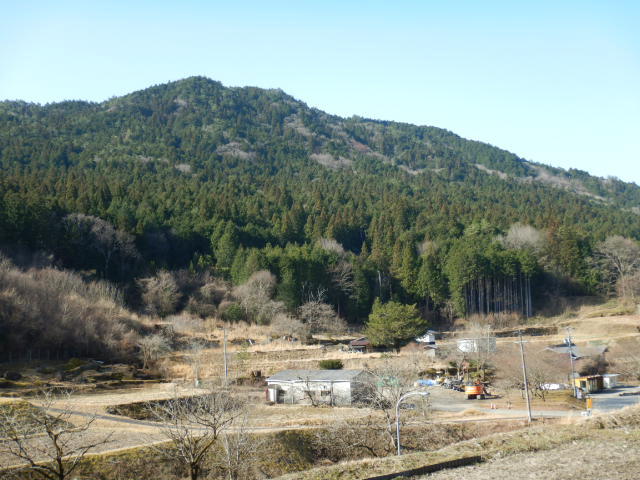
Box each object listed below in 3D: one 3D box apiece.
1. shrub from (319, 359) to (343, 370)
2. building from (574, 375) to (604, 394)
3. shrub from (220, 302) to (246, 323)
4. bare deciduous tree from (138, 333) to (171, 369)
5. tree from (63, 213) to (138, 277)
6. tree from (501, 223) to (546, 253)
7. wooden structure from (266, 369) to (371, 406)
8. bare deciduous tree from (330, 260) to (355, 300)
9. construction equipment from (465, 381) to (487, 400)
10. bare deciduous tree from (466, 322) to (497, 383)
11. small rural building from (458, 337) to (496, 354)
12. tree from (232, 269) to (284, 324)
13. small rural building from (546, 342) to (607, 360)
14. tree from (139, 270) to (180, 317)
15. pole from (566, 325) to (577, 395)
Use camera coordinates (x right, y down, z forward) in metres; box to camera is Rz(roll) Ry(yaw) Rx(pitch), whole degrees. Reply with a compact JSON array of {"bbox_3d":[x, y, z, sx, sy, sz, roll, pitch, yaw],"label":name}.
[{"bbox_3d":[1.720,20.420,145.000,3.800,2.050,3.100,-2,-5,0],"label":"shrub"},{"bbox_3d":[45.549,24.507,150.000,3.400,2.800,6.500,-4,-5,25],"label":"building"},{"bbox_3d":[-20.955,17.563,215.000,6.200,4.900,5.500,-2,-4,0],"label":"shrub"},{"bbox_3d":[-30.400,20.290,163.000,5.800,6.600,5.400,-2,-5,0],"label":"bare deciduous tree"},{"bbox_3d":[-58.863,1.475,238.000,19.000,17.500,17.000,-2,-4,0],"label":"tree"},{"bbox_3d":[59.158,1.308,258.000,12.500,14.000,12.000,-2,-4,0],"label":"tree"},{"bbox_3d":[0.620,20.060,122.170,12.580,4.190,9.070,-5,-6,29],"label":"wooden structure"},{"bbox_3d":[6.290,11.600,248.000,6.600,11.600,6.300,-2,-5,0],"label":"bare deciduous tree"},{"bbox_3d":[23.248,22.185,131.000,2.500,2.900,4.600,-5,-5,32],"label":"construction equipment"},{"bbox_3d":[25.160,17.590,140.000,5.100,9.000,4.800,-2,-5,0],"label":"bare deciduous tree"},{"bbox_3d":[29.450,19.760,167.000,5.500,2.750,4.400,-6,-7,38],"label":"small rural building"},{"bbox_3d":[-15.384,14.383,222.000,12.500,13.500,12.000,-2,-4,0],"label":"tree"},{"bbox_3d":[54.335,24.043,188.000,12.200,4.800,8.000,-3,-4,12],"label":"small rural building"},{"bbox_3d":[-42.500,14.300,235.000,10.800,12.000,10.000,-2,-5,0],"label":"tree"},{"bbox_3d":[40.523,19.657,143.000,1.500,11.100,0.450,-3,-4,14],"label":"pole"}]

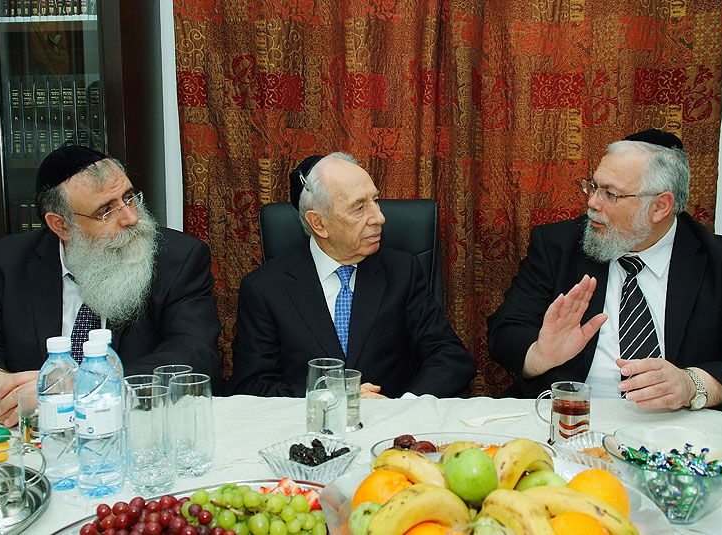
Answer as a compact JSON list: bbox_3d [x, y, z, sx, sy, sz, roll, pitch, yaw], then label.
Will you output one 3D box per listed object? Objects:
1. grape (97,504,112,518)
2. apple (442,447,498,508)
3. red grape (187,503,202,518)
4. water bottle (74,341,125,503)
[{"bbox_3d":[-0.308,0.293,0.881,0.017,0.018,0.017,0,7,0],"label":"grape"},{"bbox_3d":[0.128,0.245,0.857,0.064,0.066,0.064,0,7,0],"label":"apple"},{"bbox_3d":[-0.201,0.296,0.893,0.017,0.017,0.017,0,7,0],"label":"red grape"},{"bbox_3d":[-0.363,0.209,1.019,0.063,0.210,0.063,0,7,0],"label":"water bottle"}]

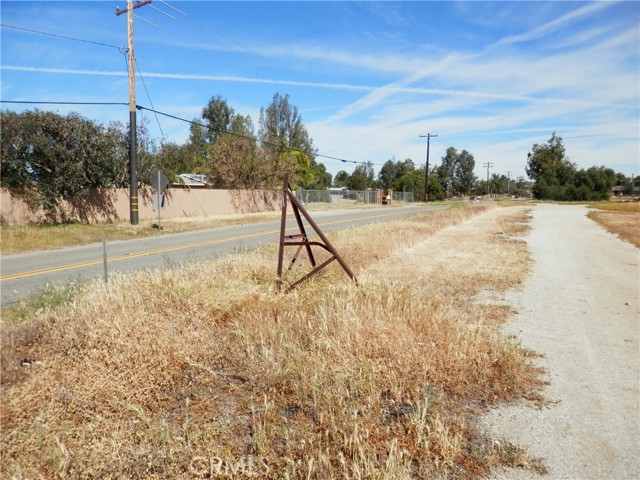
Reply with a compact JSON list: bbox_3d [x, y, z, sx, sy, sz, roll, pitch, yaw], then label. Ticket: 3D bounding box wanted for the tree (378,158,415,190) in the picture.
[{"bbox_3d":[12.907,-10.261,78.353,6.150,7.020,6.000,0,6,0],"label":"tree"}]

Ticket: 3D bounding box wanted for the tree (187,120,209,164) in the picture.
[{"bbox_3d":[-12.969,-8.167,49.411,2.380,9.020,2.800,0,6,0],"label":"tree"}]

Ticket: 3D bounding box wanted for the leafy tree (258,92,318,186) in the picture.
[{"bbox_3d":[-3.248,-9.392,48.274,6.360,11.700,6.000,0,6,0],"label":"leafy tree"}]

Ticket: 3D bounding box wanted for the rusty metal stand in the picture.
[{"bbox_3d":[-0.030,-0.137,8.132,1.320,1.860,1.200,0,6,0],"label":"rusty metal stand"}]

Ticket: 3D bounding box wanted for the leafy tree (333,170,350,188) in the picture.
[{"bbox_3d":[4.144,-10.669,89.372,3.500,5.480,3.600,0,6,0],"label":"leafy tree"}]

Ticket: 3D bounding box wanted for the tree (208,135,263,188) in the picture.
[{"bbox_3d":[-6.641,-5.295,36.644,4.320,6.030,4.300,0,6,0],"label":"tree"}]

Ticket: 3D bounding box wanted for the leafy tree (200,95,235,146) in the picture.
[{"bbox_3d":[-11.004,-9.705,50.252,3.750,11.900,4.000,0,6,0],"label":"leafy tree"}]

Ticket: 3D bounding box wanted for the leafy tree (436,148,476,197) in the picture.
[{"bbox_3d":[27.618,-13.697,94.076,8.220,10.500,7.500,0,6,0],"label":"leafy tree"}]

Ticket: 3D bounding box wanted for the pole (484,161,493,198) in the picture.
[{"bbox_3d":[46.823,-16.869,128.937,2.400,9.390,0.400,3,7,27],"label":"pole"}]

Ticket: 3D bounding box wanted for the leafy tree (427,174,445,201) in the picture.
[{"bbox_3d":[18.072,-8.191,72.540,2.840,4.140,3.000,0,6,0],"label":"leafy tree"}]

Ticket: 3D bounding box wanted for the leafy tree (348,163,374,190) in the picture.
[{"bbox_3d":[7.099,-10.338,81.362,4.970,6.530,4.800,0,6,0],"label":"leafy tree"}]

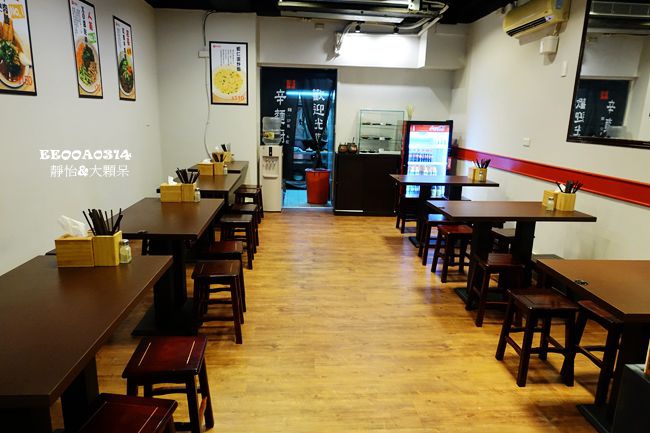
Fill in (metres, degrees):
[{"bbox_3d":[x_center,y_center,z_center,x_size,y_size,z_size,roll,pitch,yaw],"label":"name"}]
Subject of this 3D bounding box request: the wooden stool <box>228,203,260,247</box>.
[{"bbox_3d":[-0.869,0.130,4.643,0.320,0.450,0.320,1,13,-5],"label":"wooden stool"}]

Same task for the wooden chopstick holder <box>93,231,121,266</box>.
[{"bbox_3d":[-0.960,0.143,1.932,0.094,0.136,0.092,0,13,-4],"label":"wooden chopstick holder"}]

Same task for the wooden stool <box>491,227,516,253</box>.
[{"bbox_3d":[1.692,0.361,3.945,0.315,0.450,0.310,1,13,-4],"label":"wooden stool"}]

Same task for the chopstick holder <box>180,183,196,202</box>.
[{"bbox_3d":[-1.058,-0.194,3.381,0.095,0.135,0.105,1,13,-4],"label":"chopstick holder"}]

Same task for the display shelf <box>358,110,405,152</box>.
[{"bbox_3d":[0.783,-1.236,6.385,0.610,0.600,0.380,1,13,-5],"label":"display shelf"}]

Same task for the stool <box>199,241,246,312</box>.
[{"bbox_3d":[-0.735,0.443,3.245,0.300,0.452,0.300,0,13,-4],"label":"stool"}]

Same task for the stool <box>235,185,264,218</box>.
[{"bbox_3d":[-1.008,-0.145,5.834,0.315,0.450,0.310,1,13,-4],"label":"stool"}]

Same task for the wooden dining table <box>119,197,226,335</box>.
[{"bbox_3d":[-1.081,0.343,3.028,0.620,0.750,1.080,1,13,-5],"label":"wooden dining table"}]

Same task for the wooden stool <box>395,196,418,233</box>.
[{"bbox_3d":[1.128,-0.036,5.604,0.315,0.450,0.310,1,13,-4],"label":"wooden stool"}]

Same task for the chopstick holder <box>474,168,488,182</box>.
[{"bbox_3d":[1.744,-0.459,4.861,0.105,0.135,0.095,1,13,-5],"label":"chopstick holder"}]

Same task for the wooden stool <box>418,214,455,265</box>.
[{"bbox_3d":[1.148,0.236,4.424,0.315,0.450,0.310,1,13,-4],"label":"wooden stool"}]

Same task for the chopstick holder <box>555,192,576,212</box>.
[{"bbox_3d":[1.872,-0.119,3.388,0.122,0.135,0.100,-1,13,-10],"label":"chopstick holder"}]

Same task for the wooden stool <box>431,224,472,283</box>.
[{"bbox_3d":[1.197,0.341,3.978,0.315,0.450,0.310,1,13,-4],"label":"wooden stool"}]

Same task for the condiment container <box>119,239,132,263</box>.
[{"bbox_3d":[-0.895,0.152,1.949,0.047,0.113,0.047,1,13,-5],"label":"condiment container"}]

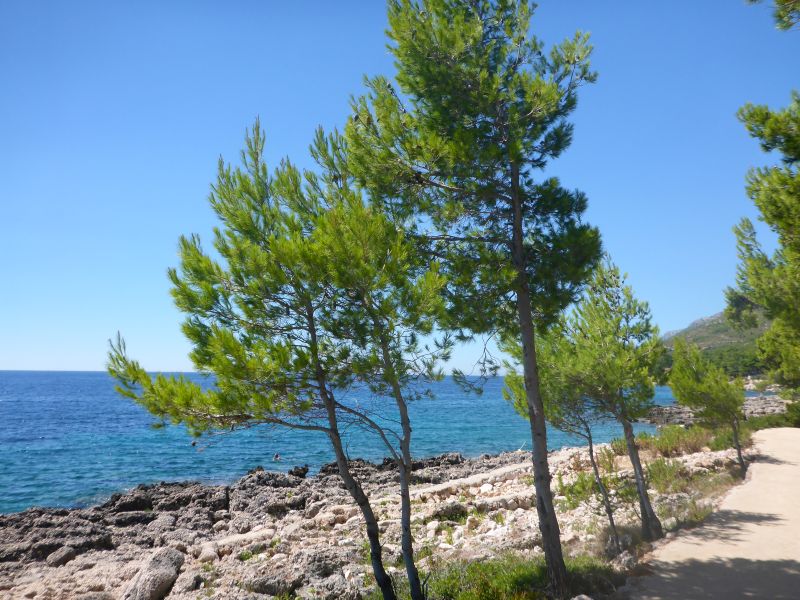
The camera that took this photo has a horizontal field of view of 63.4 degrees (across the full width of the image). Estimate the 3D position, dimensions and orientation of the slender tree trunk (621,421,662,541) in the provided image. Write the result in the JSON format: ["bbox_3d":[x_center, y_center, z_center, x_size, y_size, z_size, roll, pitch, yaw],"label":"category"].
[{"bbox_3d":[2.371,1.774,6.412,0.220,1.192,0.200,-11,-10,19],"label":"slender tree trunk"}]

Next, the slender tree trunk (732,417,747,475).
[{"bbox_3d":[5.664,2.421,10.780,0.150,0.947,0.130,-8,-10,27],"label":"slender tree trunk"}]

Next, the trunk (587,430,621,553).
[{"bbox_3d":[1.929,1.822,6.125,0.120,1.135,0.100,-14,-11,16],"label":"trunk"}]

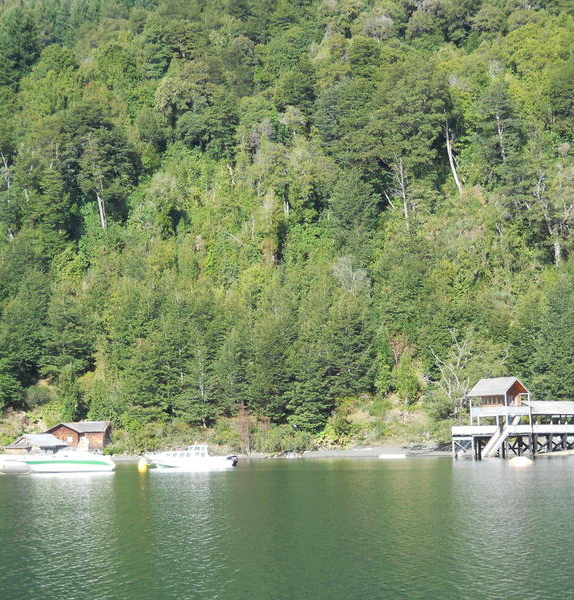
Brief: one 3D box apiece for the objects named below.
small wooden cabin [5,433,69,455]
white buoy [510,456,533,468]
[{"bbox_3d":[-31.865,18.325,180.000,6.200,3.000,5.500,3,-7,-35],"label":"small wooden cabin"},{"bbox_3d":[19.951,13.789,120.000,1.950,0.950,1.950,-1,-6,0],"label":"white buoy"}]

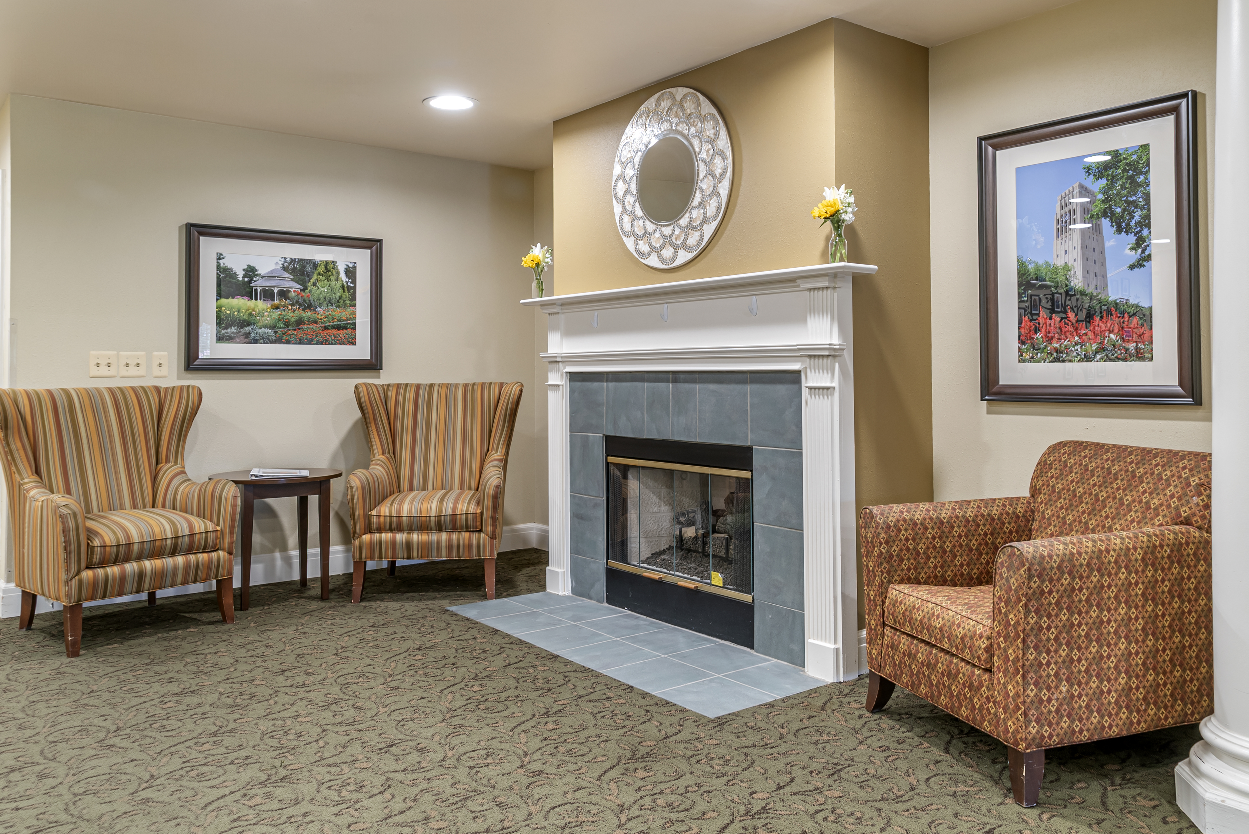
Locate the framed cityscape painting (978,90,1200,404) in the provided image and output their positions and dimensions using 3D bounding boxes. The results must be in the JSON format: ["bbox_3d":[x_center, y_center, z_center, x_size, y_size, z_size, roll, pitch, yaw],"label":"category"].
[{"bbox_3d":[1.642,-0.566,3.135,0.040,1.019,0.740,-3,4,-40],"label":"framed cityscape painting"}]

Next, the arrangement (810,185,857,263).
[{"bbox_3d":[0.767,-0.703,3.165,0.150,0.293,0.130,2,4,40],"label":"arrangement"}]

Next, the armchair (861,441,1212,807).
[{"bbox_3d":[1.309,0.558,2.709,0.820,0.900,0.790,-1,3,-18],"label":"armchair"}]

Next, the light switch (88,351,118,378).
[{"bbox_3d":[-2.596,-0.261,4.326,0.116,0.122,0.015,-3,4,-34],"label":"light switch"}]

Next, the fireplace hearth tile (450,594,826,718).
[{"bbox_3d":[-0.044,0.969,3.784,0.630,0.020,1.810,-3,4,-39],"label":"fireplace hearth tile"}]

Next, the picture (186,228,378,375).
[{"bbox_3d":[-1.850,-0.639,4.803,1.031,0.755,0.040,-3,4,-34],"label":"picture"}]

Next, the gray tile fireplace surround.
[{"bbox_3d":[0.223,0.374,3.947,0.060,1.154,1.508,-3,4,-40],"label":"gray tile fireplace surround"}]

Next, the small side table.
[{"bbox_3d":[-1.796,0.620,4.516,0.640,0.640,0.640,-2,3,-30],"label":"small side table"}]

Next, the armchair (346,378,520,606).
[{"bbox_3d":[-1.015,0.371,4.749,0.840,1.100,0.770,-1,3,-2],"label":"armchair"}]

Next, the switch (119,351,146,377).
[{"bbox_3d":[-2.491,-0.265,4.398,0.116,0.122,0.015,-3,4,-34],"label":"switch"}]

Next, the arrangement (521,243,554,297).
[{"bbox_3d":[-0.461,-0.773,4.600,0.150,0.293,0.130,2,4,40],"label":"arrangement"}]

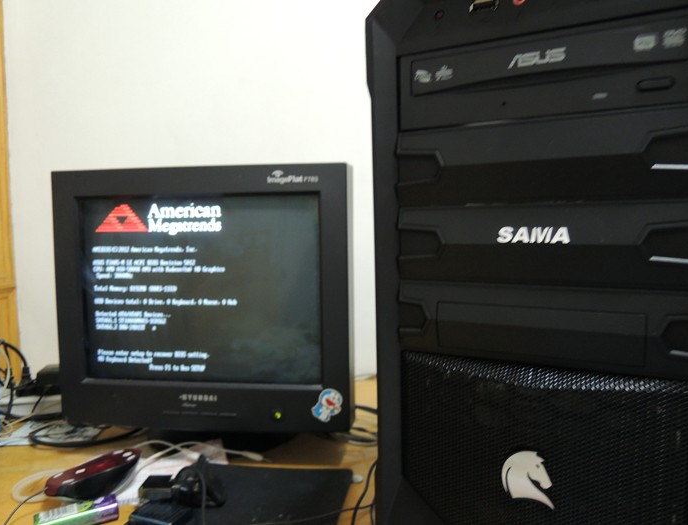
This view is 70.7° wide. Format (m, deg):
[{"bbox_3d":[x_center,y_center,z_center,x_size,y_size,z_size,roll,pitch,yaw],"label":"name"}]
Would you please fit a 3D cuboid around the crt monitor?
[{"bbox_3d":[-0.169,0.056,0.839,0.405,0.380,0.400,0,3,7],"label":"crt monitor"}]

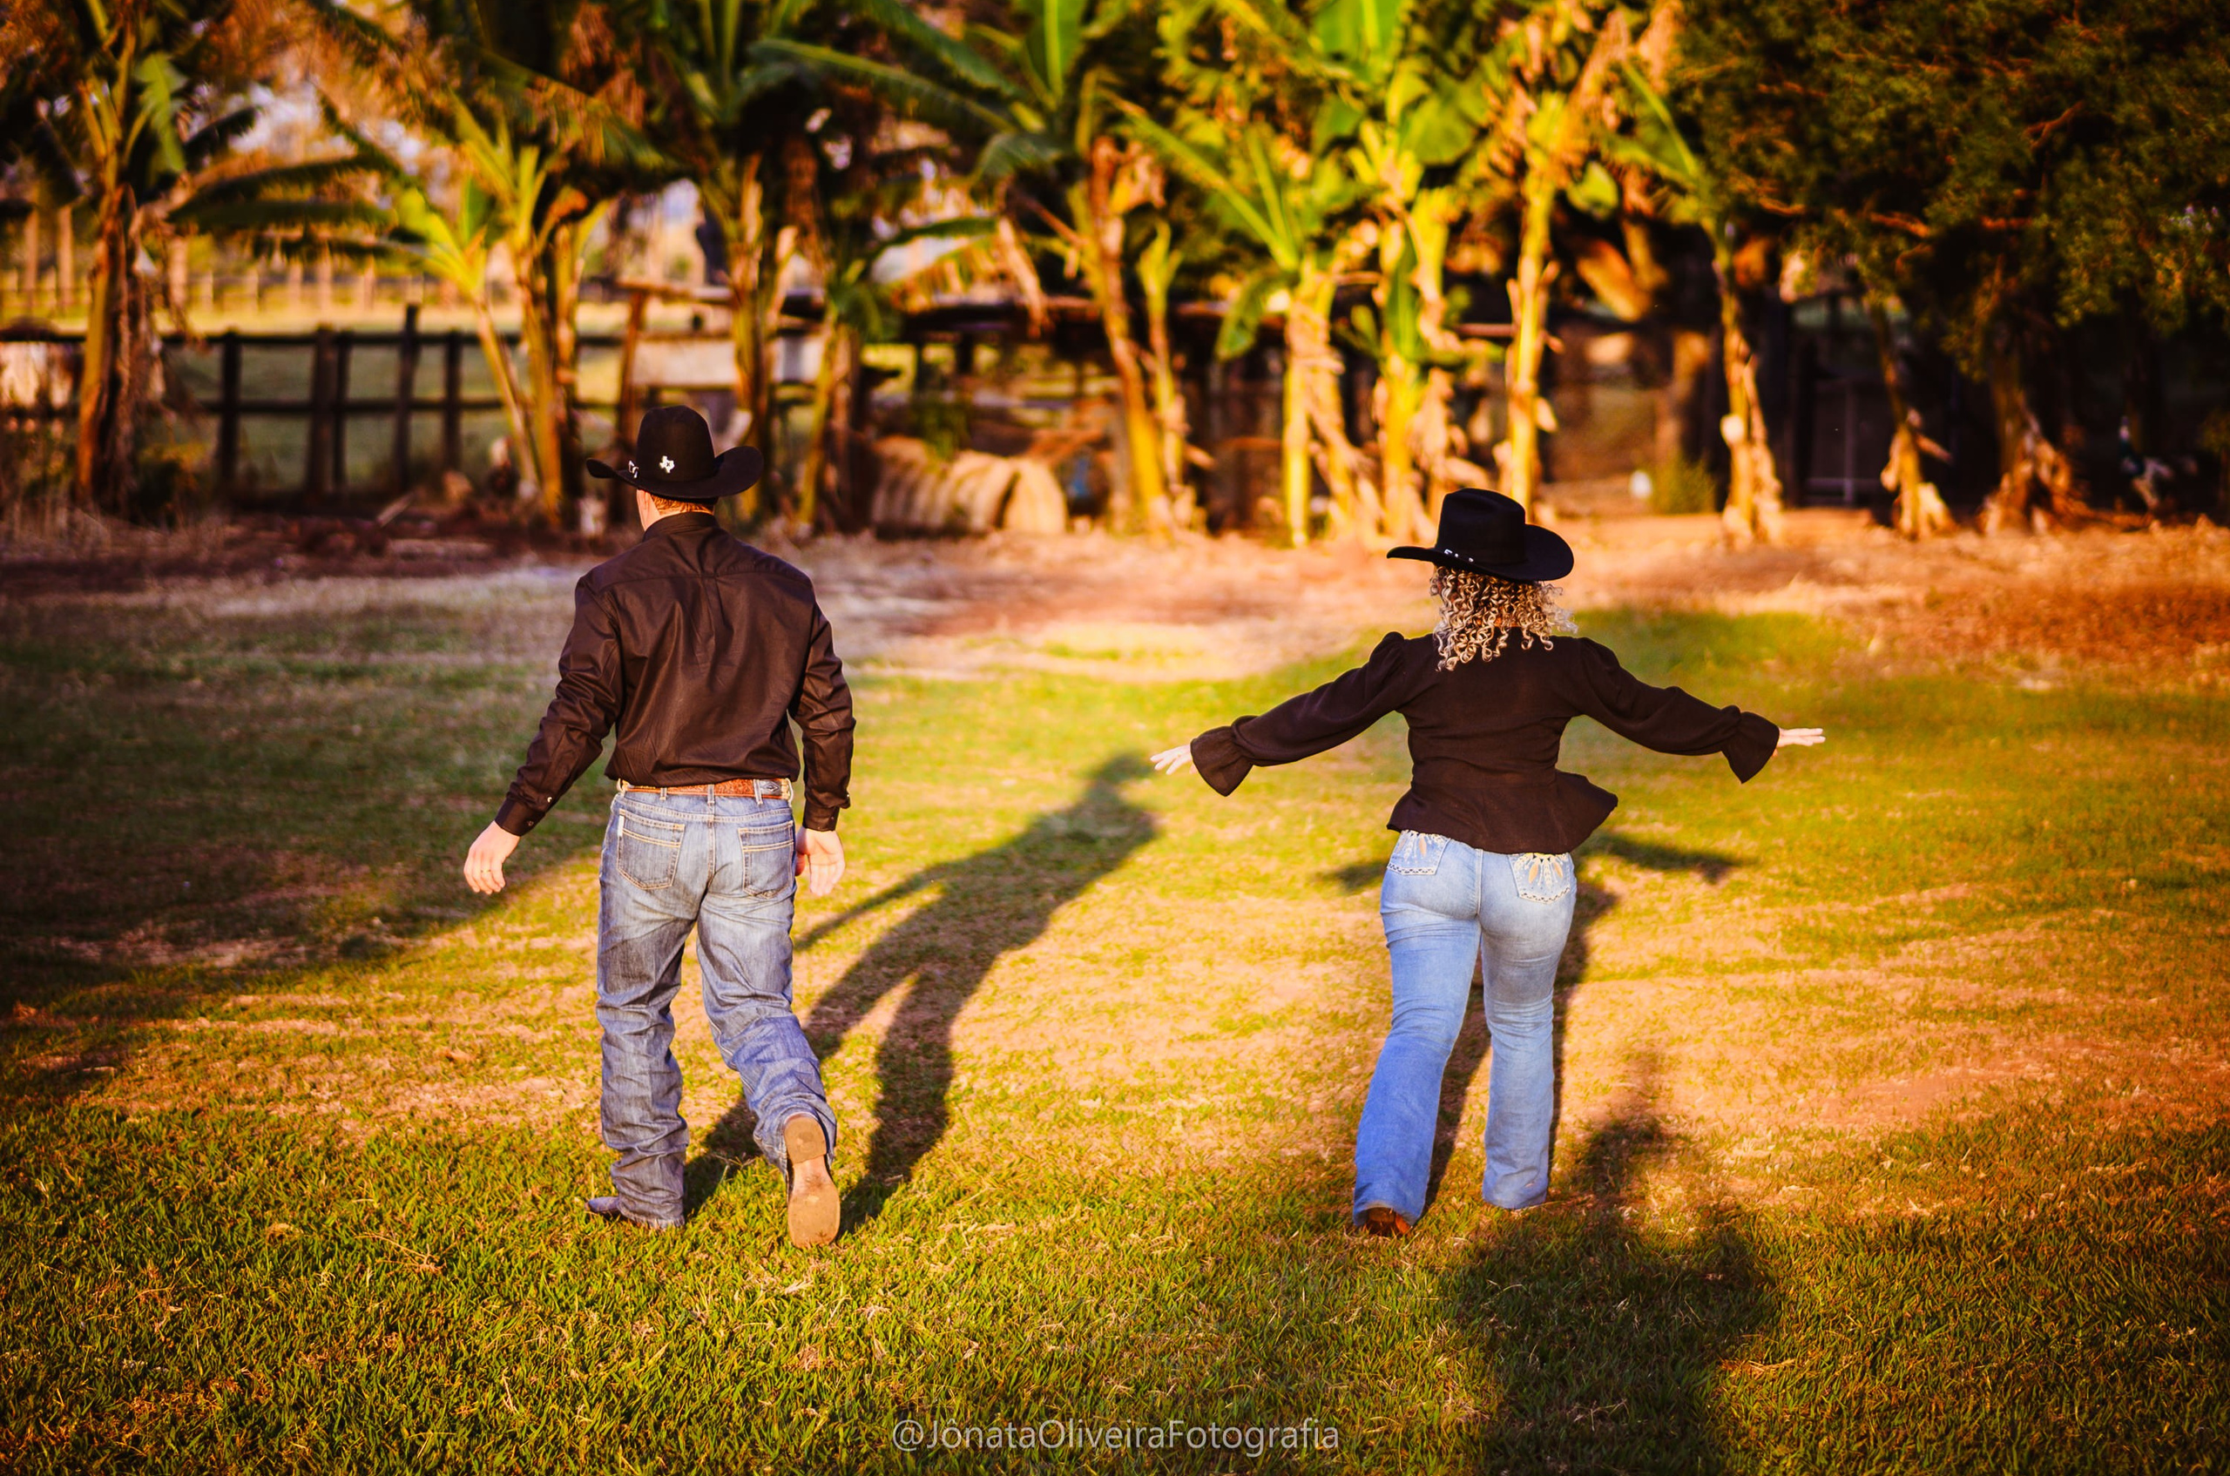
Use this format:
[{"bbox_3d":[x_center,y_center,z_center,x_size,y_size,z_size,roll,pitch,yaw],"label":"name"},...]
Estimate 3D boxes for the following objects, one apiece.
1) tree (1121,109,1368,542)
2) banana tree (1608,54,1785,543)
[{"bbox_3d":[0.990,-3.110,39.800,1.820,3.240,1.650,0,5,0],"label":"tree"},{"bbox_3d":[4.390,-3.320,39.800,1.330,3.630,1.250,0,5,0],"label":"banana tree"}]

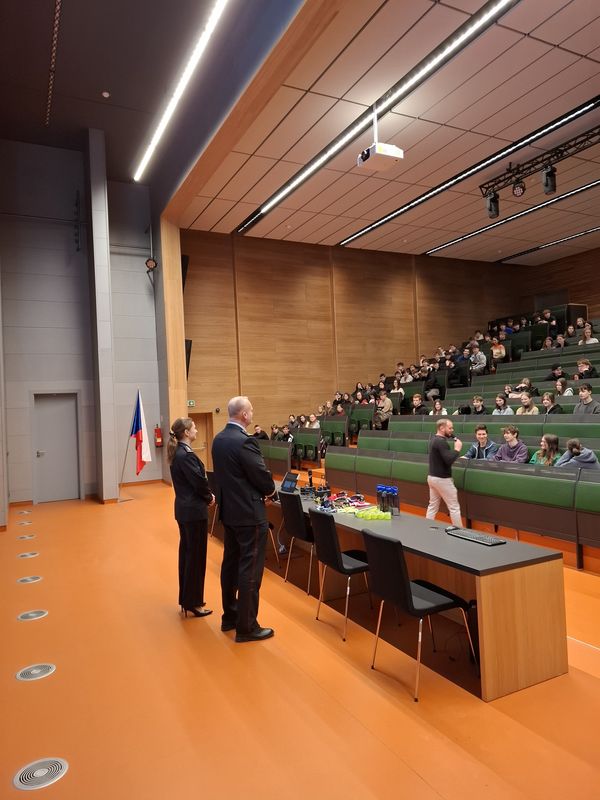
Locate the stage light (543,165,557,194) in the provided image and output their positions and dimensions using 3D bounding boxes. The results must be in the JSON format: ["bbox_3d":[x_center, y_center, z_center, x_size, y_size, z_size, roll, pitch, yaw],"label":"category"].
[{"bbox_3d":[4.995,-4.396,10.620,0.270,0.580,0.290,-2,-1,-28],"label":"stage light"}]

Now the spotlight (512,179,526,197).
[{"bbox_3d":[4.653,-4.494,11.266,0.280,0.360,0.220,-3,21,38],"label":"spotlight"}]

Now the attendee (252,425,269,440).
[{"bbox_3d":[-1.050,1.270,14.200,0.740,1.200,0.520,-1,-2,-40],"label":"attendee"}]

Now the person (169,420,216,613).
[{"bbox_3d":[-0.972,0.999,4.637,0.310,1.700,0.440,-2,-1,-28],"label":"person"}]

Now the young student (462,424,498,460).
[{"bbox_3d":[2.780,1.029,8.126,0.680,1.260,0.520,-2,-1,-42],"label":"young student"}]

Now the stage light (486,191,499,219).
[{"bbox_3d":[4.302,-4.392,11.941,0.270,0.580,0.290,-2,-1,-28],"label":"stage light"}]

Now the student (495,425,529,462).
[{"bbox_3d":[2.900,0.970,7.300,0.740,1.220,0.520,-1,-2,-33],"label":"student"}]

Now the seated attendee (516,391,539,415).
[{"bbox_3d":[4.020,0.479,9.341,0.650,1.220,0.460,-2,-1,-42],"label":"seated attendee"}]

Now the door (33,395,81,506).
[{"bbox_3d":[-5.107,1.006,11.203,0.820,2.240,0.100,-2,-1,-28],"label":"door"}]

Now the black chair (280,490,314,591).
[{"bbox_3d":[0.167,1.362,5.248,0.560,0.890,0.470,-2,-1,-28],"label":"black chair"}]

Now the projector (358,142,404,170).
[{"bbox_3d":[1.381,-4.146,9.091,0.545,0.170,0.520,-2,-1,-28],"label":"projector"}]

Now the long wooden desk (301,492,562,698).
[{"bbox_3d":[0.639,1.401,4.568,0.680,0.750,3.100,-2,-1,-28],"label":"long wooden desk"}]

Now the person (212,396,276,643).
[{"bbox_3d":[-0.425,0.885,4.080,0.420,1.810,0.550,-1,-2,-32],"label":"person"}]

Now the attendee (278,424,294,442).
[{"bbox_3d":[-0.330,1.220,13.100,0.740,1.200,0.520,-1,-2,-40],"label":"attendee"}]

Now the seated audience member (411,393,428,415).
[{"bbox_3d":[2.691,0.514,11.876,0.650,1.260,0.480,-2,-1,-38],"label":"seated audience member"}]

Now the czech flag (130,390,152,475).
[{"bbox_3d":[-3.271,0.671,10.968,0.460,1.720,0.200,-2,-1,-28],"label":"czech flag"}]

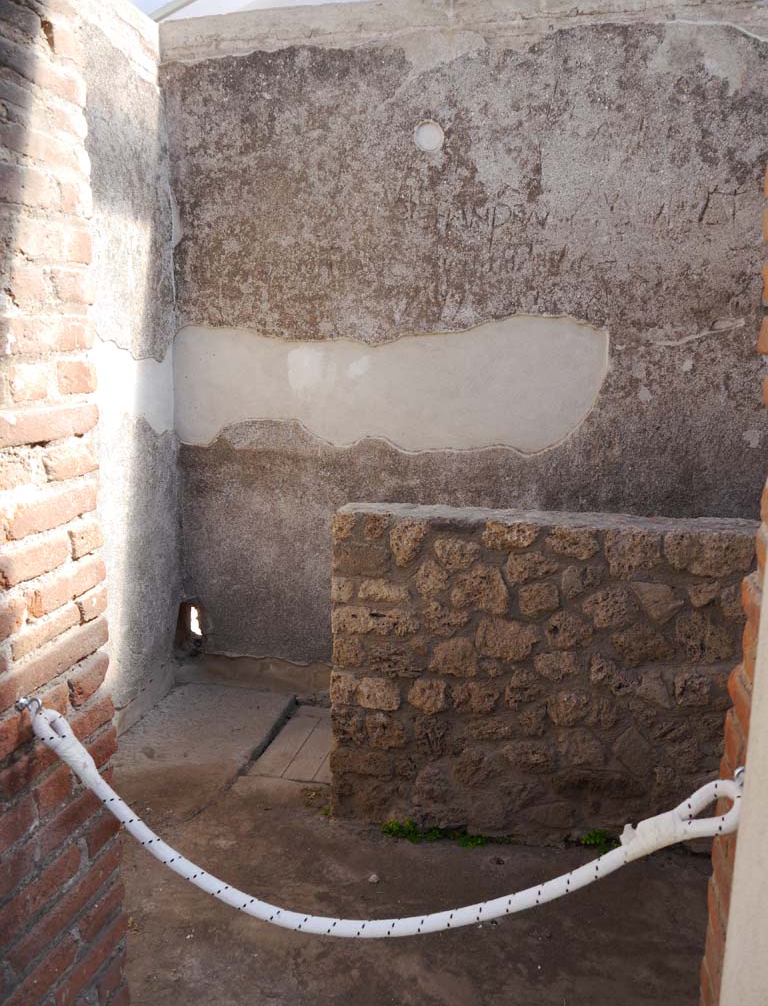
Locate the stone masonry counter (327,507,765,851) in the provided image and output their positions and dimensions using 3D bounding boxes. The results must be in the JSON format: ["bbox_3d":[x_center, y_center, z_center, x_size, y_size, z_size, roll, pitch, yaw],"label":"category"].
[{"bbox_3d":[0.542,0.560,2.668,1.402,1.038,0.250,3,10,13],"label":"stone masonry counter"}]

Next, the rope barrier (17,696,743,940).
[{"bbox_3d":[-0.049,0.465,1.151,0.996,0.313,0.070,3,10,13],"label":"rope barrier"}]

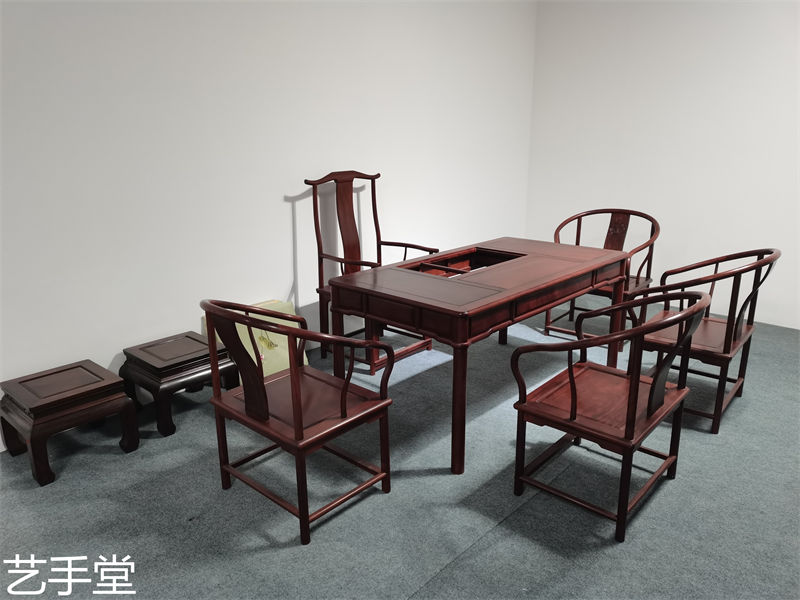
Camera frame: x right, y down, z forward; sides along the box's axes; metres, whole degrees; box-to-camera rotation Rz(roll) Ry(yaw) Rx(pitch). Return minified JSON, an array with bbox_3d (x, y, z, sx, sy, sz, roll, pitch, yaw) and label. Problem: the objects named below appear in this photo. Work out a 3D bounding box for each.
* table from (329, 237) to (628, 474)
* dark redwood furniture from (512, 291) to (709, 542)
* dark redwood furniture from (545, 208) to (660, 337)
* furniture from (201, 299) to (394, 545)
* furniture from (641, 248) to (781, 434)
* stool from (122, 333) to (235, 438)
[{"bbox_3d":[0.518,0.183,3.534,0.906,0.788,1.653,14,22,42],"label":"table"},{"bbox_3d":[0.900,0.400,2.546,0.638,0.911,0.747,13,21,40],"label":"dark redwood furniture"},{"bbox_3d":[1.516,-0.185,4.525,0.747,0.911,0.638,12,21,37],"label":"dark redwood furniture"},{"bbox_3d":[-0.452,0.418,2.558,0.747,0.911,0.638,14,22,41],"label":"furniture"},{"bbox_3d":[1.671,0.158,3.338,0.638,0.911,0.747,12,21,38],"label":"furniture"},{"bbox_3d":[-1.264,0.451,3.463,0.460,0.367,0.460,13,22,40],"label":"stool"}]

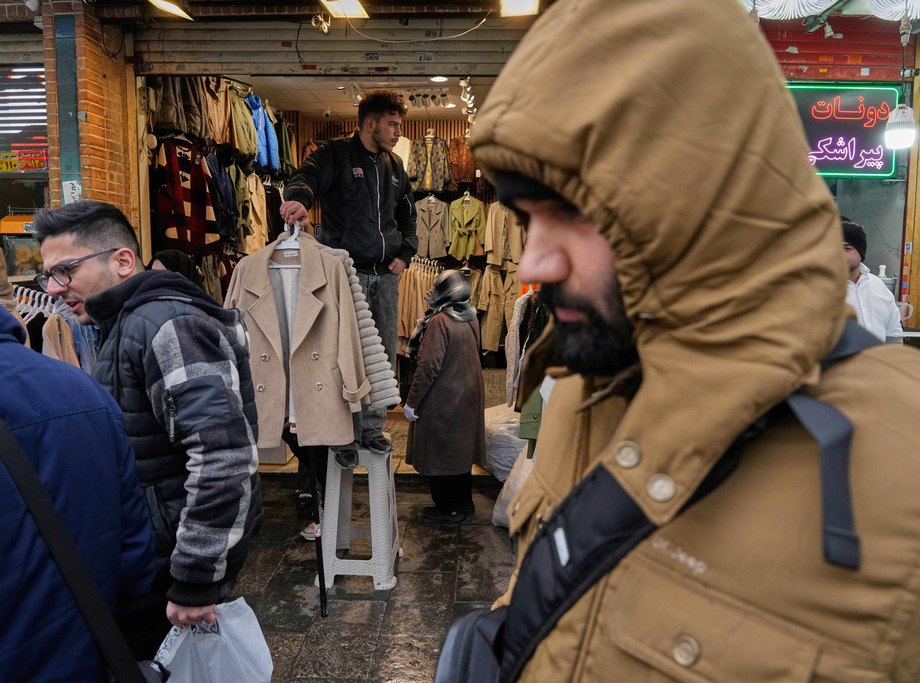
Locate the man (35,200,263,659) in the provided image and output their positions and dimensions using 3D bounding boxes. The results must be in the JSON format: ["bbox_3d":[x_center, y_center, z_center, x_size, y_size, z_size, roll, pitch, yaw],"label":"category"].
[{"bbox_3d":[-0.660,0.495,1.560,0.480,1.640,0.540,-1,4,-17],"label":"man"}]

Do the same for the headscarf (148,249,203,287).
[{"bbox_3d":[-1.376,-0.275,3.312,0.260,0.340,0.270,4,5,38],"label":"headscarf"}]

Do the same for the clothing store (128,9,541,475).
[{"bbox_3d":[-0.870,-0.826,6.854,3.150,3.400,3.600,0,4,0],"label":"clothing store"}]

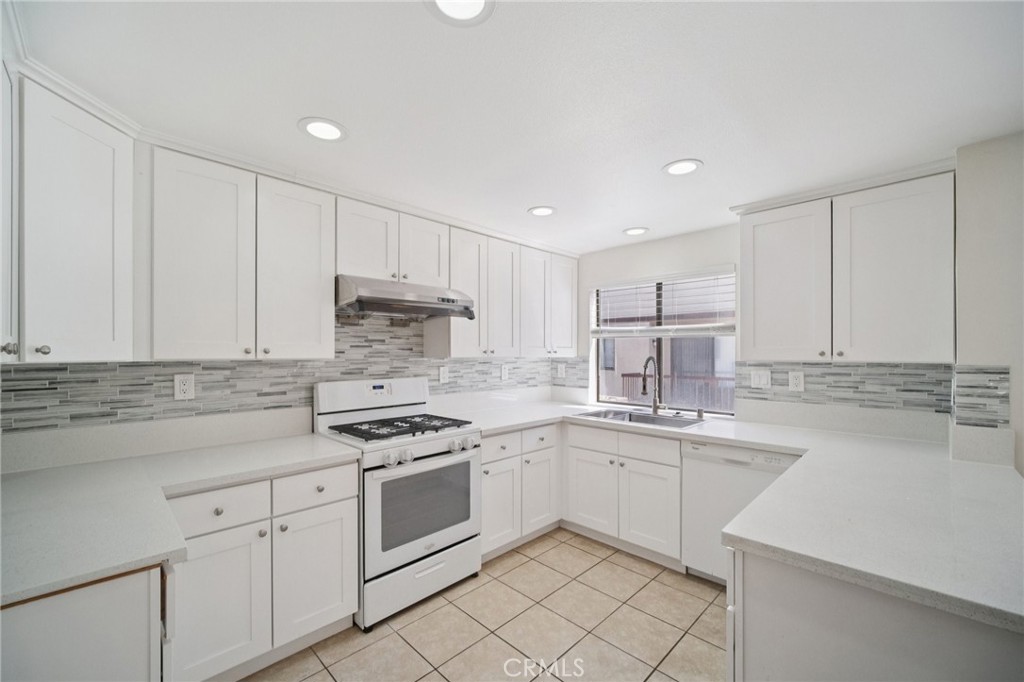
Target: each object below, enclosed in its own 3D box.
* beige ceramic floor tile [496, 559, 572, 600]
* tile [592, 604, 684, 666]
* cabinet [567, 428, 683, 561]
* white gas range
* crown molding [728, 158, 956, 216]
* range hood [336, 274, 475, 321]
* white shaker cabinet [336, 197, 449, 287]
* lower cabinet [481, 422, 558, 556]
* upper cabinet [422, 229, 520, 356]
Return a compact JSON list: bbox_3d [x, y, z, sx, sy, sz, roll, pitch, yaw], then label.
[{"bbox_3d":[0.143,1.476,2.458,0.333,0.010,0.333,1,-2,-45],"label":"beige ceramic floor tile"},{"bbox_3d":[0.631,1.458,1.983,0.333,0.010,0.333,1,-2,-45],"label":"tile"},{"bbox_3d":[0.942,1.034,2.996,0.910,0.792,0.609,-2,-3,45],"label":"cabinet"},{"bbox_3d":[-0.687,0.876,2.458,0.760,1.205,0.675,2,-3,-45],"label":"white gas range"},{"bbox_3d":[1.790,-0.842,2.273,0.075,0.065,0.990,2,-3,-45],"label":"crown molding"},{"bbox_3d":[-0.706,-0.250,2.462,0.562,0.225,0.757,-2,-3,45],"label":"range hood"},{"bbox_3d":[-0.802,-0.574,2.558,0.320,0.431,0.762,-2,-3,45],"label":"white shaker cabinet"},{"bbox_3d":[-0.135,1.042,3.053,0.830,0.820,0.635,2,-3,-45],"label":"lower cabinet"},{"bbox_3d":[-0.293,-0.336,3.165,0.710,0.938,0.328,2,-3,-45],"label":"upper cabinet"}]

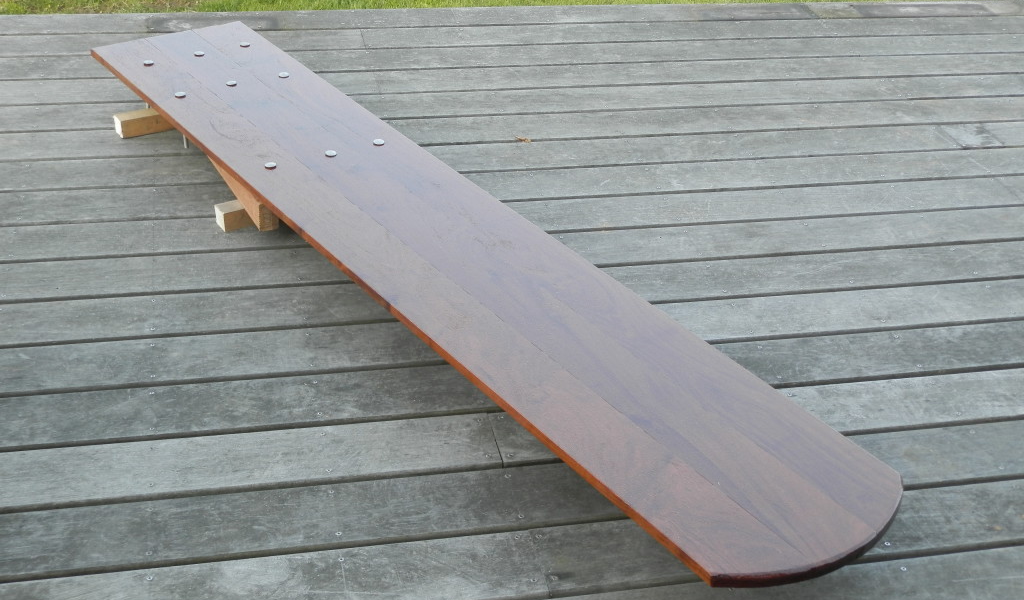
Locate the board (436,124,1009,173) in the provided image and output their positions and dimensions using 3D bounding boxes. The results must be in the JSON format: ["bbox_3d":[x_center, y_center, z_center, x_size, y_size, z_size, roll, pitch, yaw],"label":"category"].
[{"bbox_3d":[0.559,-0.381,3.476,1.521,0.030,0.142,-4,33,-12],"label":"board"}]

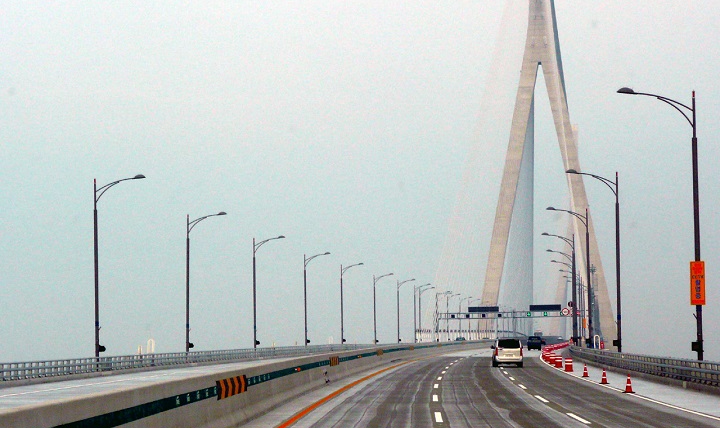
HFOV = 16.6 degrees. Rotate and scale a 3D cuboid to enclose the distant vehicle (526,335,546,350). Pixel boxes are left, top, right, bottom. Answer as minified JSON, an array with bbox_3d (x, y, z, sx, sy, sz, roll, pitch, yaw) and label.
[{"bbox_3d":[24.937,18.464,352.287,1.860,1.790,4.600,-1,-3,5],"label":"distant vehicle"}]

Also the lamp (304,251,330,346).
[{"bbox_3d":[-5.007,10.613,296.843,3.250,11.800,0.400,-1,-3,5],"label":"lamp"}]

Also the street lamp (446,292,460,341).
[{"bbox_3d":[22.206,24.970,582.837,3.250,11.800,0.400,-1,-3,5],"label":"street lamp"}]

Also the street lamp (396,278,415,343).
[{"bbox_3d":[8.291,17.605,436.237,3.200,12.100,0.400,-1,-4,6],"label":"street lamp"}]

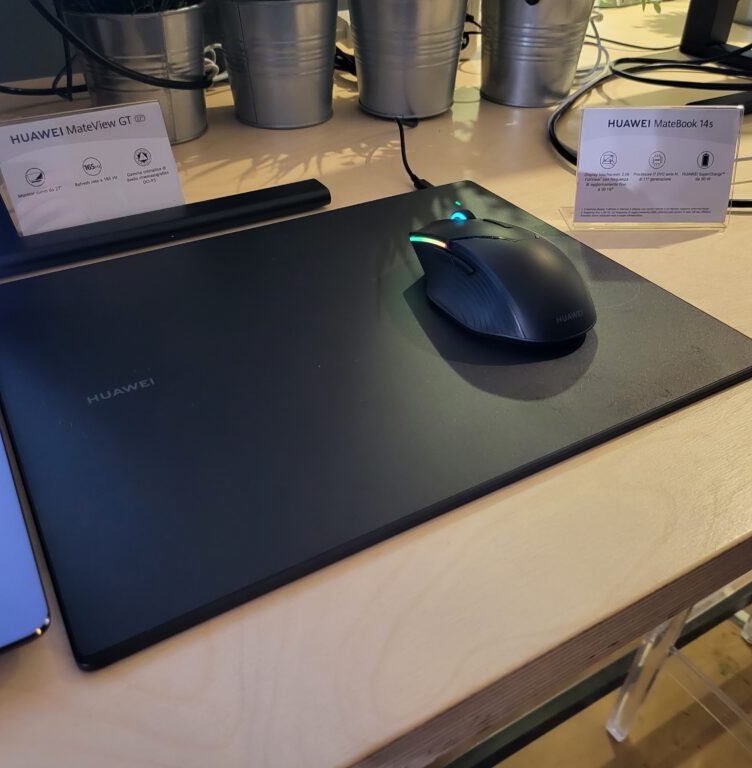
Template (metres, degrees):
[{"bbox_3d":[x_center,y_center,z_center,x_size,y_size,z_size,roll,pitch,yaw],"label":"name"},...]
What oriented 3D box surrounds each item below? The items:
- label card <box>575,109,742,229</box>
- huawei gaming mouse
[{"bbox_3d":[0.190,-0.147,0.483,0.107,0.077,0.005,0,19,-2],"label":"label card"},{"bbox_3d":[0.066,-0.063,0.385,0.070,0.040,0.121,-19,42,-24],"label":"huawei gaming mouse"}]

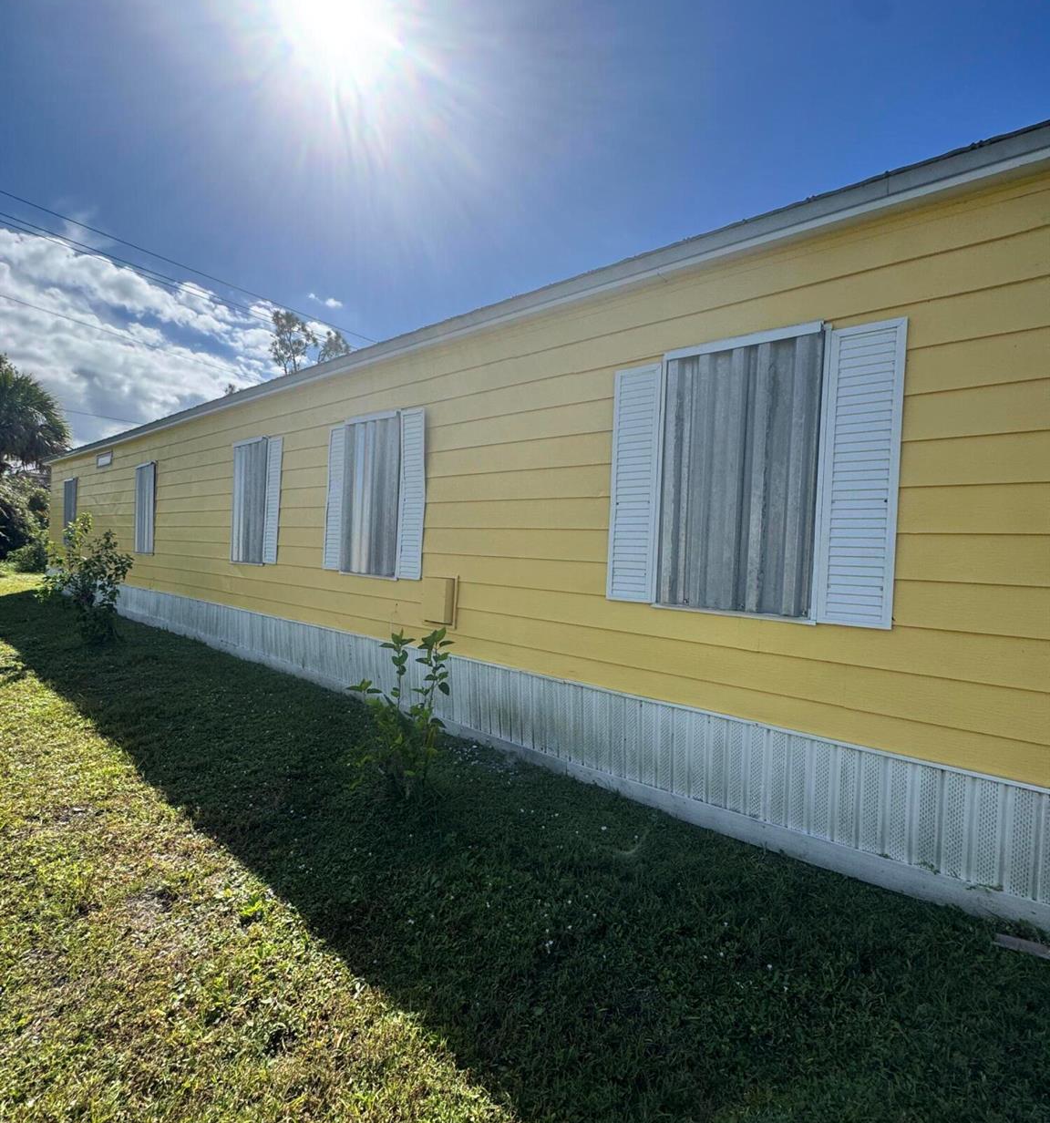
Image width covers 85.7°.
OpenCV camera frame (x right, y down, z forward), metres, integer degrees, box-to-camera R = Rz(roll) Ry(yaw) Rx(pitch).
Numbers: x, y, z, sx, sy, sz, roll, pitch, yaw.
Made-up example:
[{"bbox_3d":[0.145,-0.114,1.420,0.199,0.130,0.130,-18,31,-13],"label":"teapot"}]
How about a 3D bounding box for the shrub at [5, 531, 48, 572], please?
[{"bbox_3d":[-15.198,-0.287,17.528,1.300,1.240,1.200,3,2,40],"label":"shrub"}]

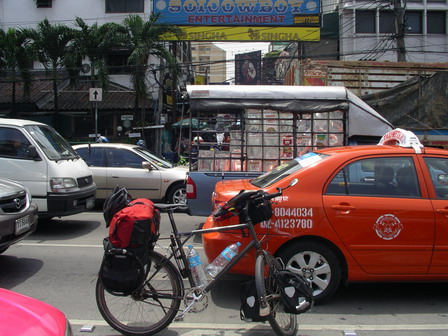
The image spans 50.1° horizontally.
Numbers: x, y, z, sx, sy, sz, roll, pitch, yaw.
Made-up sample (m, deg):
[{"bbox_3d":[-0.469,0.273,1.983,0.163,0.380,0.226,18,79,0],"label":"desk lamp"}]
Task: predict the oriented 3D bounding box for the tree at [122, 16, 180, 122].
[{"bbox_3d":[-2.441,-2.224,15.700,2.100,5.673,2.100,0,3,0],"label":"tree"}]

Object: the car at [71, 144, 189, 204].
[{"bbox_3d":[-2.330,0.141,11.476,4.650,1.420,1.750,0,3,3],"label":"car"}]

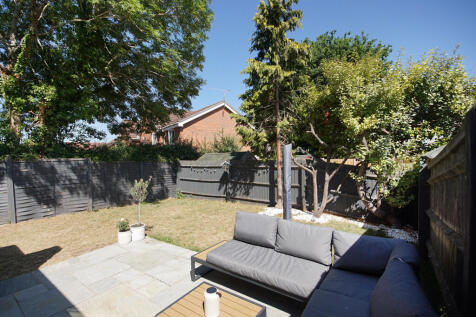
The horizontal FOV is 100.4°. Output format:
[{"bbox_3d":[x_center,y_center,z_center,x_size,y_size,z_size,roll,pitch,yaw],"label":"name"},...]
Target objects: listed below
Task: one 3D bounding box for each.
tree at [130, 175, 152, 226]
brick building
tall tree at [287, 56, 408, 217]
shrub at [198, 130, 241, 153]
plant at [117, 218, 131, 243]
[{"bbox_3d":[-2.180,0.965,4.470,0.490,1.080,0.480,0,-2,0],"label":"tree"},{"bbox_3d":[-4.800,-1.350,20.000,11.000,7.400,8.500,1,-2,-29],"label":"brick building"},{"bbox_3d":[3.360,-0.660,6.200,3.800,5.060,3.200,0,-2,0],"label":"tall tree"},{"bbox_3d":[-1.100,0.250,12.000,2.600,3.600,2.200,0,-2,0],"label":"shrub"},{"bbox_3d":[-2.430,1.540,4.250,0.295,0.520,0.295,0,-2,0],"label":"plant"}]

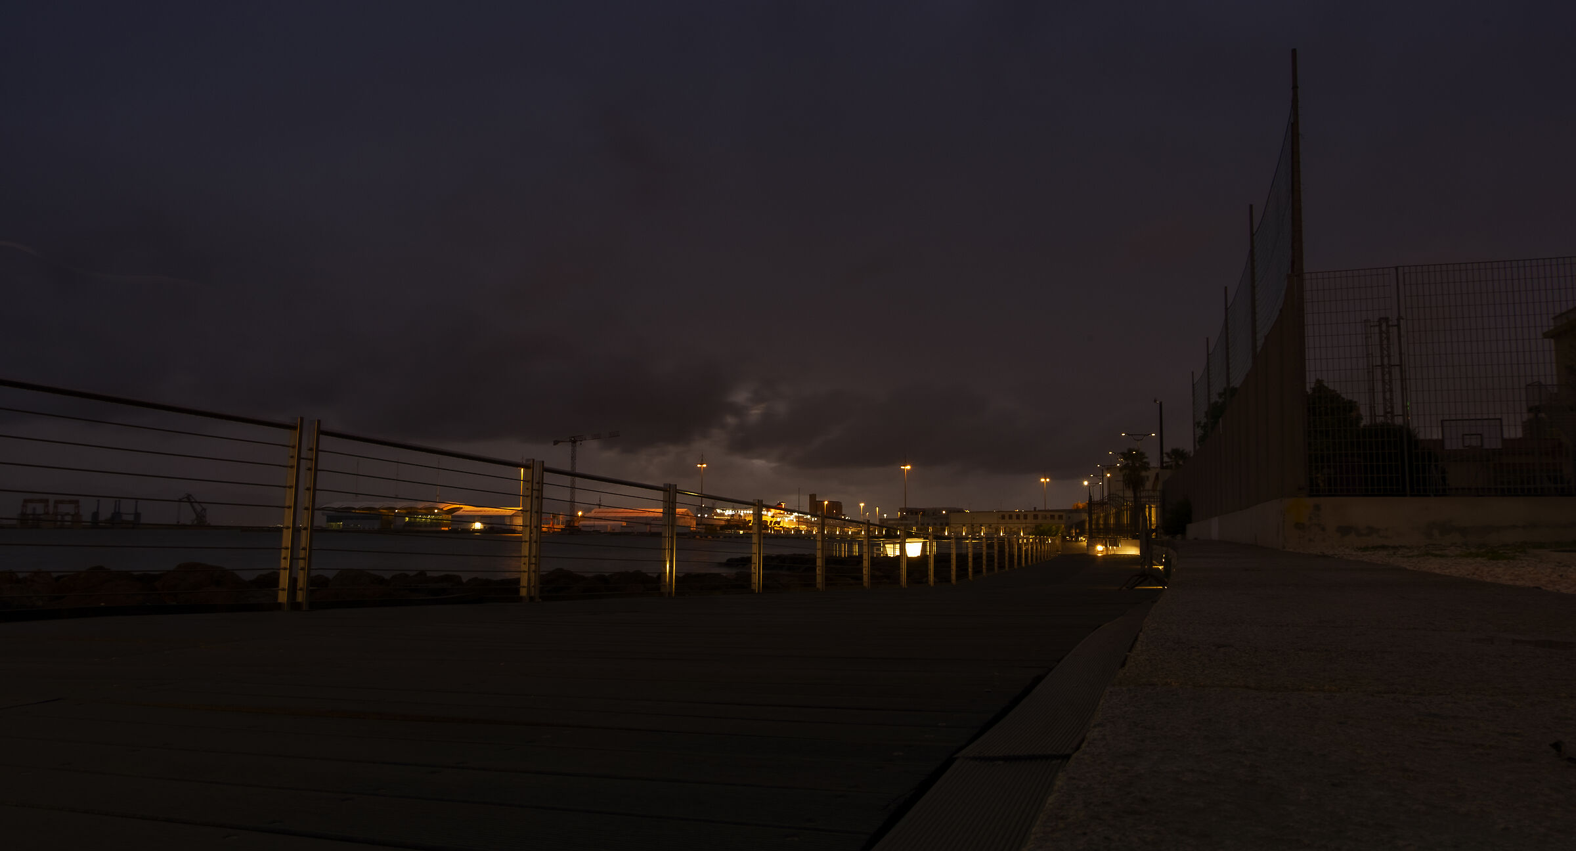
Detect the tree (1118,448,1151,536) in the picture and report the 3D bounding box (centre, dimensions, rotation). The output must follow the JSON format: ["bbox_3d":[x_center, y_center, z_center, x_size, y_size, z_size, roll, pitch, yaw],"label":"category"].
[{"bbox_3d":[30.297,6.095,92.000,2.800,8.200,2.800,-2,-6,18],"label":"tree"}]

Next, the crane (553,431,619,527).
[{"bbox_3d":[-95.995,25.895,496.924,40.000,46.500,5.000,-4,-8,40],"label":"crane"}]

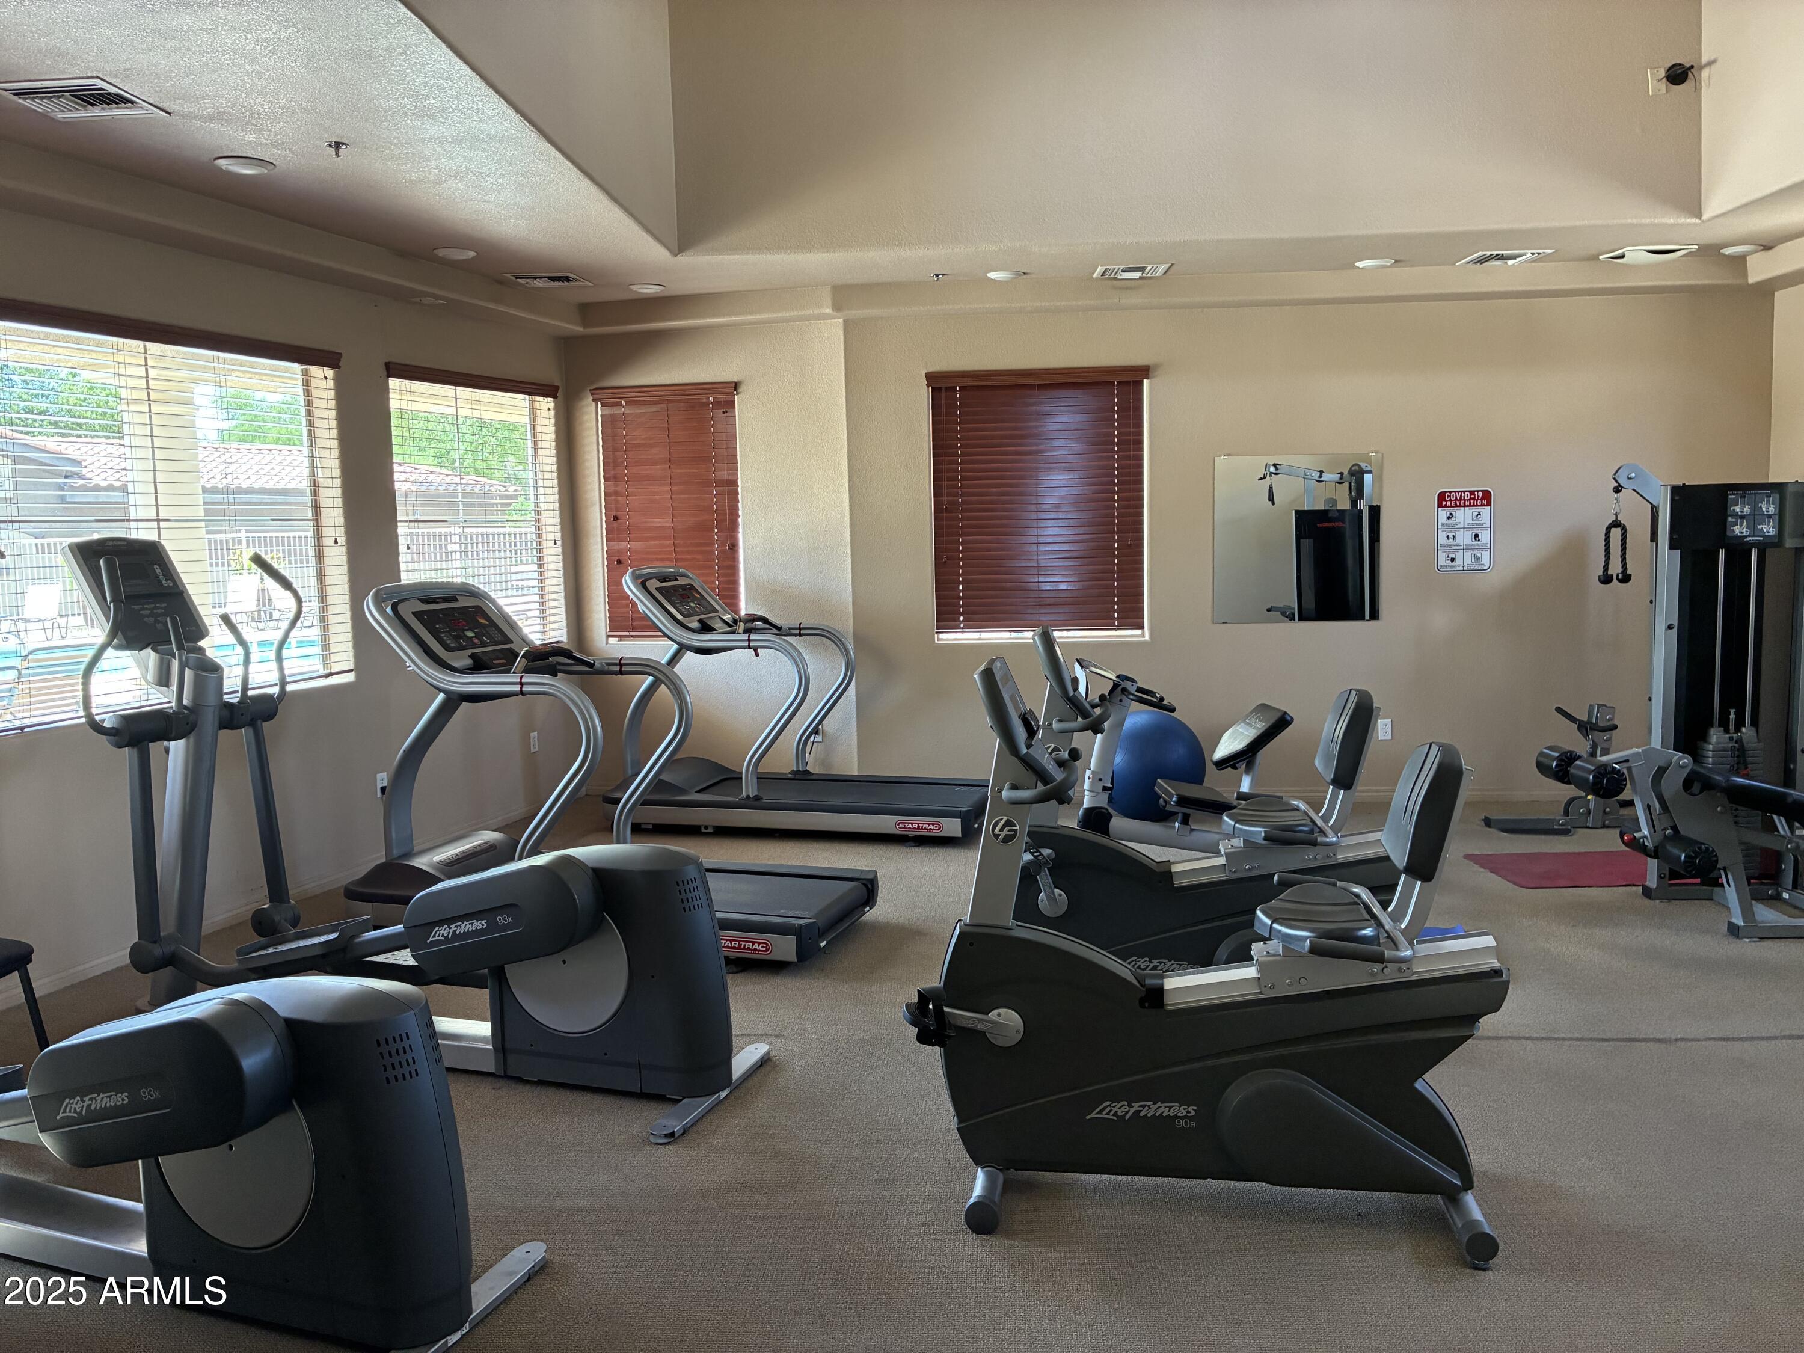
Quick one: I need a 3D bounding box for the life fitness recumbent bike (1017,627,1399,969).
[{"bbox_3d":[0.950,0.461,4.255,1.300,1.260,0.620,-1,6,6],"label":"life fitness recumbent bike"}]

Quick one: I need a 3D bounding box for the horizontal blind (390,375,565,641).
[{"bbox_3d":[-2.238,-0.833,7.295,0.060,1.450,1.470,1,7,18],"label":"horizontal blind"}]

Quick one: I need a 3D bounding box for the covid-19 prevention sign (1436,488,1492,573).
[{"bbox_3d":[3.067,-0.787,7.386,0.305,0.457,0.010,-1,6,3],"label":"covid-19 prevention sign"}]

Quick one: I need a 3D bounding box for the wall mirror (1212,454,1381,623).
[{"bbox_3d":[2.169,-0.752,7.428,0.914,0.914,0.020,-1,6,3],"label":"wall mirror"}]

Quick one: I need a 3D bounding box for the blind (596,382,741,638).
[{"bbox_3d":[-1.346,-0.945,7.827,0.896,1.444,0.090,0,6,14],"label":"blind"}]

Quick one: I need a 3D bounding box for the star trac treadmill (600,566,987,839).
[{"bbox_3d":[-0.551,0.103,7.243,2.090,1.410,0.810,1,7,18],"label":"star trac treadmill"}]

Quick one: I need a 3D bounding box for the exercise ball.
[{"bbox_3d":[1.333,0.479,7.230,0.589,0.589,0.589,-1,6,3],"label":"exercise ball"}]

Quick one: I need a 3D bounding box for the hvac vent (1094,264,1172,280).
[{"bbox_3d":[1.167,-2.047,6.849,0.360,0.030,0.310,-1,6,3],"label":"hvac vent"}]

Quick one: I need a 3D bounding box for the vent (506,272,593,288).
[{"bbox_3d":[-1.810,-2.035,6.965,0.350,0.030,0.350,-1,6,4],"label":"vent"}]

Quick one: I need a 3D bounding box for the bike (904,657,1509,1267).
[{"bbox_3d":[0.700,0.581,3.186,1.330,1.260,0.620,0,6,10],"label":"bike"}]

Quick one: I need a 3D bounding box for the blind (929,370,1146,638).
[{"bbox_3d":[0.762,-0.964,7.499,1.216,1.444,0.090,-1,6,3],"label":"blind"}]

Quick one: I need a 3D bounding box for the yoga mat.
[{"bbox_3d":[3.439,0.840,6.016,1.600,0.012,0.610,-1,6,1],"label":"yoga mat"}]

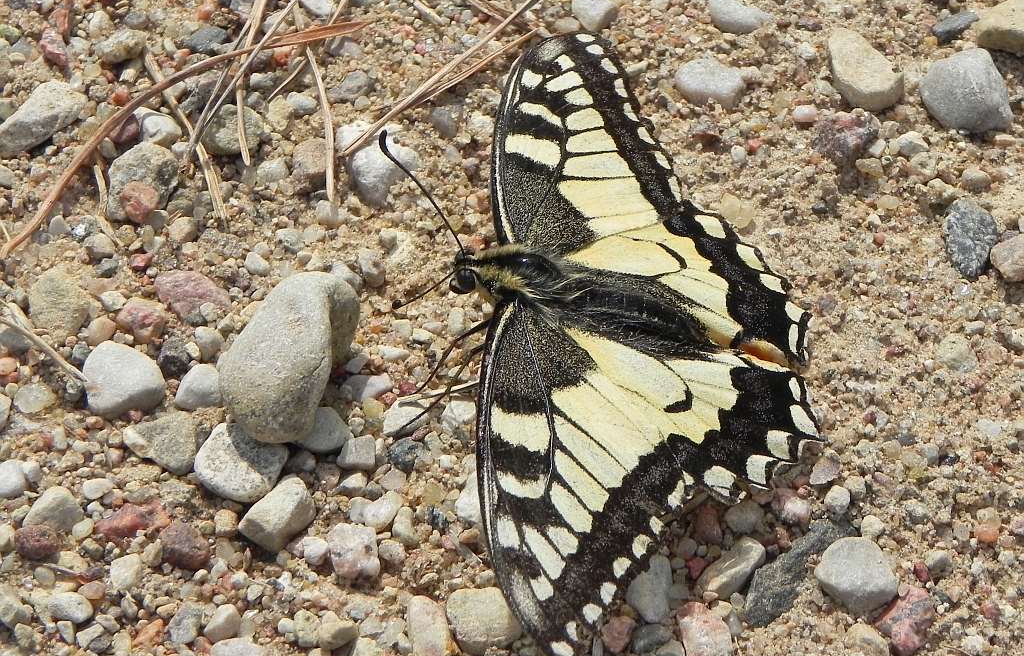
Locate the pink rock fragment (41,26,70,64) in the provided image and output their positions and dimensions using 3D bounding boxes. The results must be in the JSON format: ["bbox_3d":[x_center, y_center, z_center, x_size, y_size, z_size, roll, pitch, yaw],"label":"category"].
[{"bbox_3d":[-0.052,-0.032,0.321,0.002,0.002,0.005,-22,56,-16],"label":"pink rock fragment"}]

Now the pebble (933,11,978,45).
[{"bbox_3d":[0.051,-0.034,0.321,0.006,0.003,0.003,-28,57,-20],"label":"pebble"}]

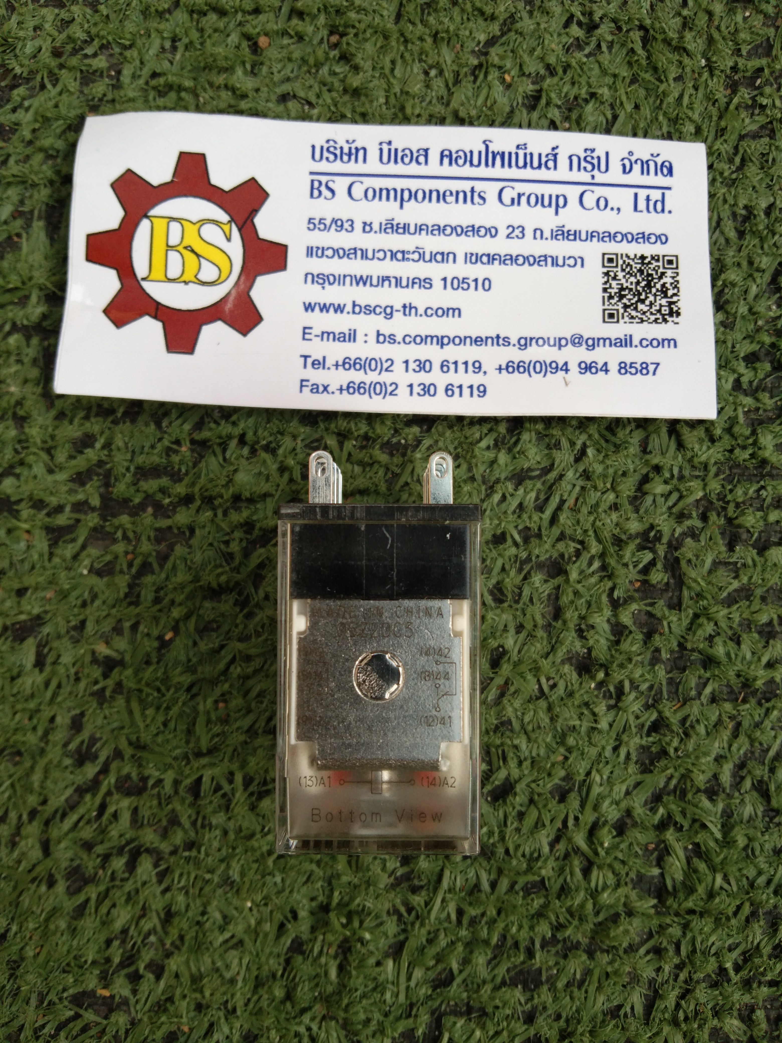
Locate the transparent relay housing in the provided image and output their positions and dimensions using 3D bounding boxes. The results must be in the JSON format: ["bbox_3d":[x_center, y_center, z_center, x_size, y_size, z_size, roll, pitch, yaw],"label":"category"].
[{"bbox_3d":[-0.001,0.014,0.108,0.021,0.028,0.042,0,88,0],"label":"transparent relay housing"}]

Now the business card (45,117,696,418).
[{"bbox_3d":[0.000,-0.036,0.127,0.090,0.003,0.042,2,79,-1],"label":"business card"}]

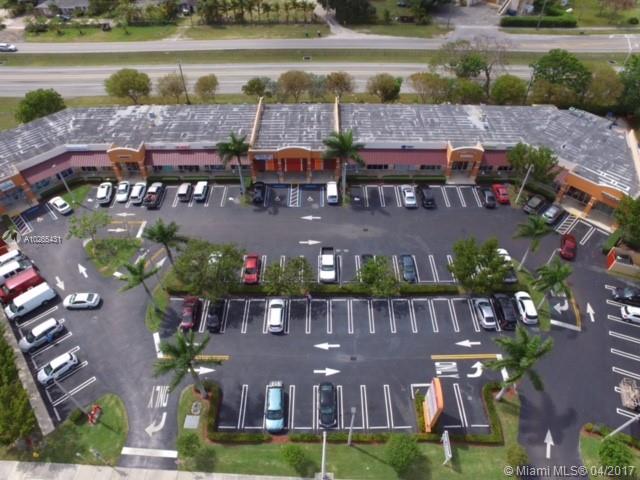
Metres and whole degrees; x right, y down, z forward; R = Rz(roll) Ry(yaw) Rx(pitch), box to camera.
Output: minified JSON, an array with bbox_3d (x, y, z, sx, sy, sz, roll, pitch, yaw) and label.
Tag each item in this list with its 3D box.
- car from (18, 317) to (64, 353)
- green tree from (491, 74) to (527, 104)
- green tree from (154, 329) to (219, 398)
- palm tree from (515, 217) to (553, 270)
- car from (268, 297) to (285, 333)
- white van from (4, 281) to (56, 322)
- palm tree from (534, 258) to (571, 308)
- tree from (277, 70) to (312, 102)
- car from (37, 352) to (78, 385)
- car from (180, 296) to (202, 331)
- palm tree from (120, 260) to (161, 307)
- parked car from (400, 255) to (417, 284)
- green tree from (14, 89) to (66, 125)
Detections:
[{"bbox_3d":[-35.396,11.828,46.909,1.850,1.680,4.500,35,56,29],"label":"car"},{"bbox_3d":[42.960,-33.881,84.774,7.100,7.000,7.100,0,48,0],"label":"green tree"},{"bbox_3d":[-12.914,14.765,39.189,5.900,10.900,5.900,0,48,0],"label":"green tree"},{"bbox_3d":[28.608,1.376,51.911,5.100,9.200,5.100,0,48,0],"label":"palm tree"},{"bbox_3d":[-5.770,9.922,48.278,1.820,1.600,4.600,0,50,0],"label":"car"},{"bbox_3d":[-39.775,8.493,50.950,5.600,2.100,2.000,-32,55,-25],"label":"white van"},{"bbox_3d":[29.100,6.660,47.924,4.700,7.400,4.700,0,46,0],"label":"palm tree"},{"bbox_3d":[-5.538,-35.429,86.410,7.400,7.300,7.400,0,48,0],"label":"tree"},{"bbox_3d":[-31.725,15.551,44.886,4.550,1.620,1.840,-32,56,-25],"label":"car"},{"bbox_3d":[-16.945,9.720,48.575,1.800,1.450,4.600,0,50,0],"label":"car"},{"bbox_3d":[-22.586,6.407,47.864,4.600,6.800,4.600,0,50,0],"label":"palm tree"},{"bbox_3d":[12.685,4.099,53.183,1.800,1.480,4.500,0,50,0],"label":"parked car"},{"bbox_3d":[-60.944,-28.872,81.067,9.200,7.300,9.200,0,48,0],"label":"green tree"}]

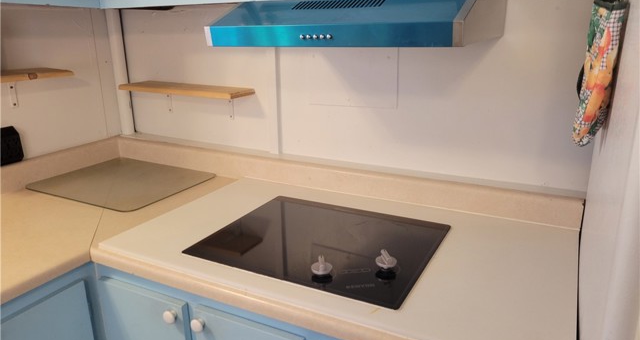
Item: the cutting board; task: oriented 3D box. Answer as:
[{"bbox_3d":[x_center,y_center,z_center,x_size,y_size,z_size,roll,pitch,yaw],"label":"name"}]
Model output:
[{"bbox_3d":[-0.690,0.037,1.686,0.507,0.007,0.409,8,19,27],"label":"cutting board"}]

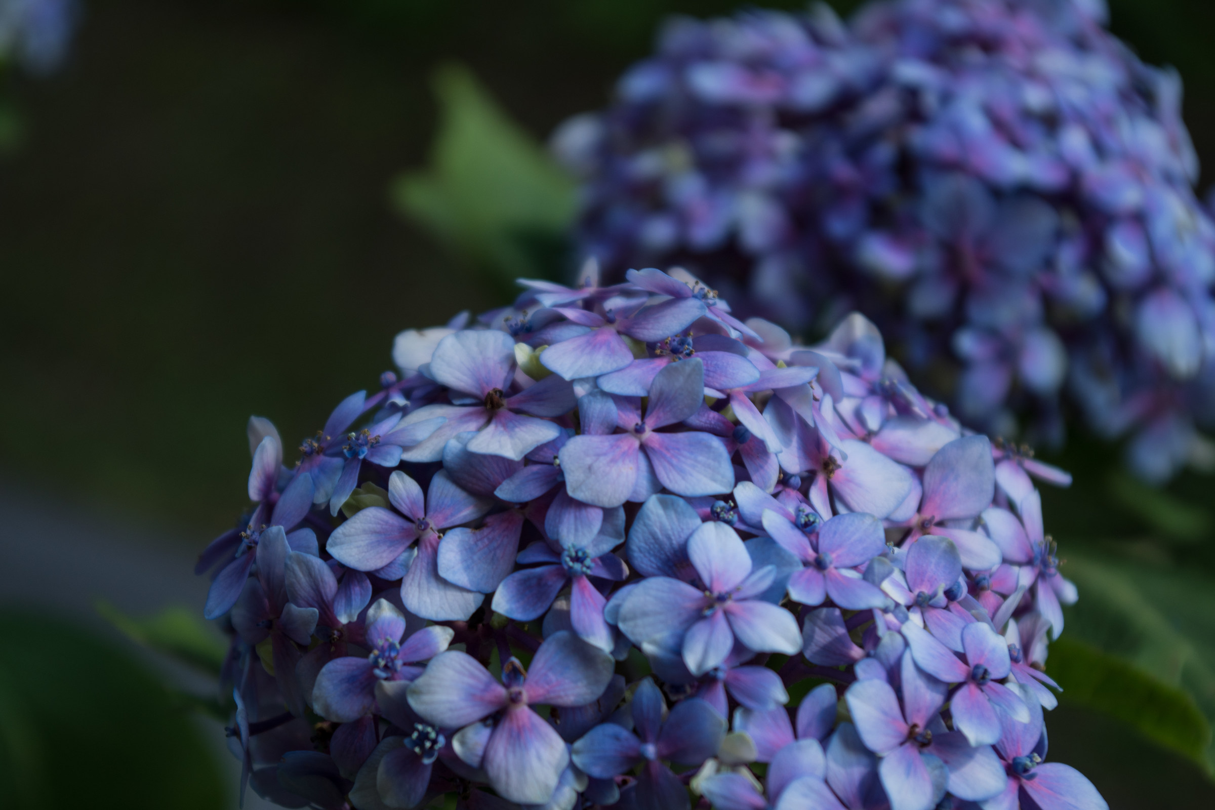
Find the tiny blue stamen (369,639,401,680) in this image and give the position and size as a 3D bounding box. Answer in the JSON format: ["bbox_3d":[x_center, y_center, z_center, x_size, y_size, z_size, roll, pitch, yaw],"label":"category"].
[{"bbox_3d":[-0.043,0.050,0.440,0.006,0.007,0.005,11,-3,28],"label":"tiny blue stamen"}]

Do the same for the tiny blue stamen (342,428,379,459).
[{"bbox_3d":[-0.050,0.008,0.462,0.007,0.005,0.005,22,62,46],"label":"tiny blue stamen"}]

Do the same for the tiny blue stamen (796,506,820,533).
[{"bbox_3d":[0.039,0.022,0.439,0.005,0.004,0.005,-8,65,-20],"label":"tiny blue stamen"}]

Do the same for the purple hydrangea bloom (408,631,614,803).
[{"bbox_3d":[-0.018,0.059,0.430,0.038,0.032,0.015,3,-2,9],"label":"purple hydrangea bloom"}]

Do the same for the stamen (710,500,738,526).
[{"bbox_3d":[0.022,0.021,0.434,0.005,0.005,0.005,-4,-20,-11],"label":"stamen"}]

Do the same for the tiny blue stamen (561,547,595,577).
[{"bbox_3d":[-0.006,0.030,0.428,0.006,0.006,0.005,2,-14,7],"label":"tiny blue stamen"}]

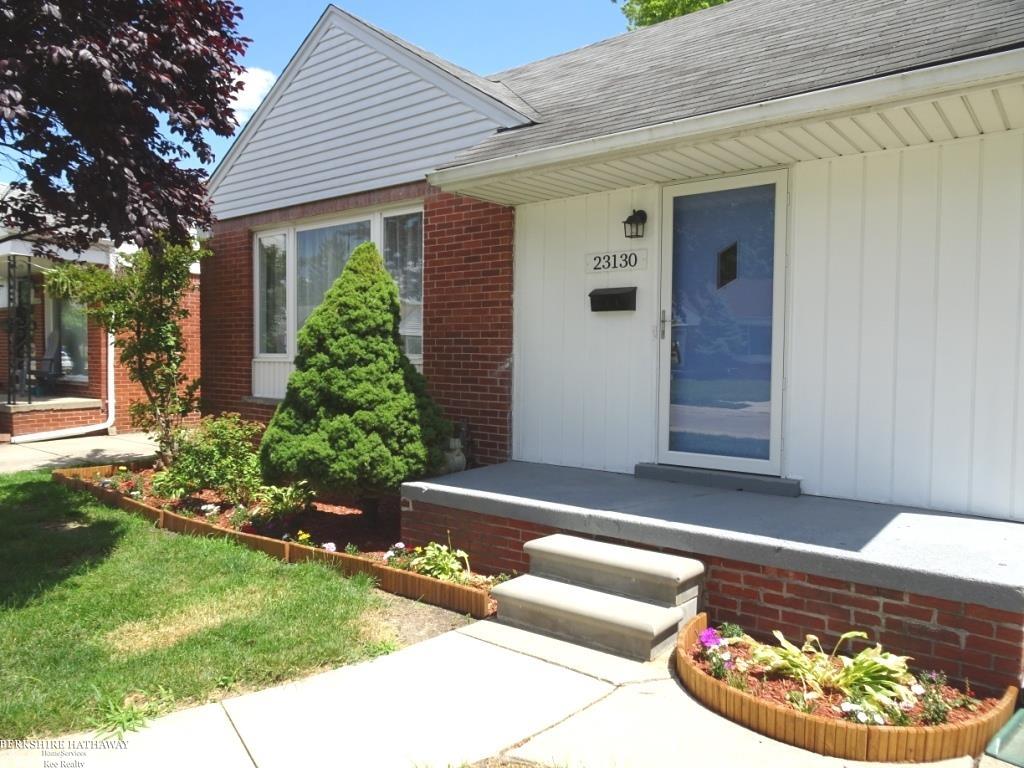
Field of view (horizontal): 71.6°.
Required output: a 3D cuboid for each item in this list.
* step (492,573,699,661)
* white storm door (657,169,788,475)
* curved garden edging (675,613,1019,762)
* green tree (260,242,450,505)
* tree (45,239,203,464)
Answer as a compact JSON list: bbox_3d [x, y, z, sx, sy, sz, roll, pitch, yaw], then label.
[{"bbox_3d":[0.433,1.147,3.655,0.935,0.167,0.560,2,2,37],"label":"step"},{"bbox_3d":[1.441,-0.413,4.940,0.900,2.030,0.050,2,2,37],"label":"white storm door"},{"bbox_3d":[1.211,1.204,2.805,1.280,0.125,0.800,2,2,37],"label":"curved garden edging"},{"bbox_3d":[-1.149,-0.045,5.420,1.380,2.020,1.380,1,2,0],"label":"green tree"},{"bbox_3d":[-4.460,-0.385,8.150,1.800,2.650,1.600,0,2,-29],"label":"tree"}]

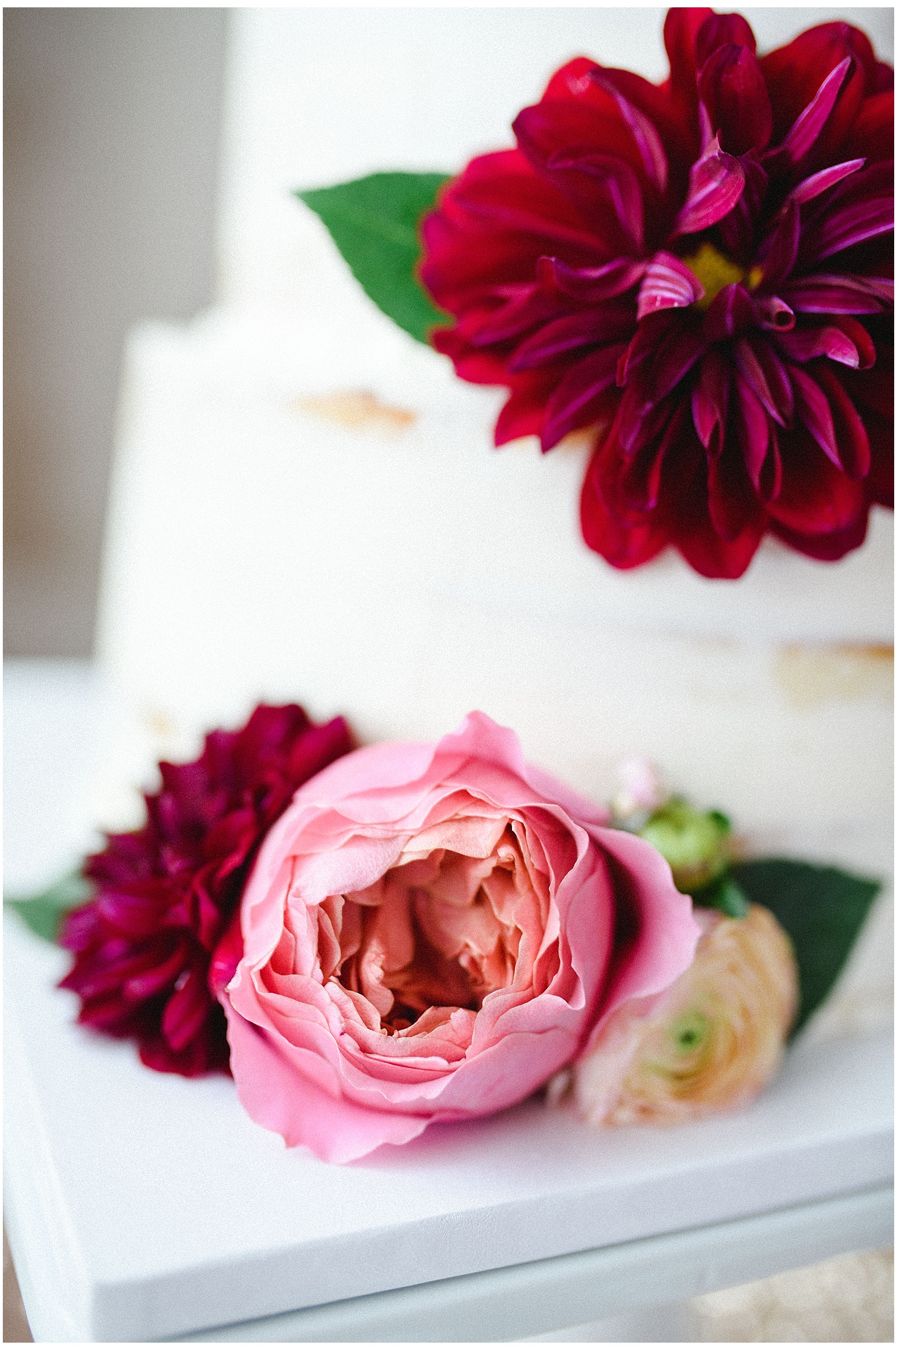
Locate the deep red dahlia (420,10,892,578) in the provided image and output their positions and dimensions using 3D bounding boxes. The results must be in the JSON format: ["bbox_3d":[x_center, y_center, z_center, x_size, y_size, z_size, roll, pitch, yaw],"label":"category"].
[{"bbox_3d":[0.055,-0.080,0.276,0.119,0.117,0.058,8,14,4],"label":"deep red dahlia"}]

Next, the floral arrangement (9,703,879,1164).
[{"bbox_3d":[0.001,0.045,0.271,0.197,0.079,0.078,6,14,-2],"label":"floral arrangement"}]

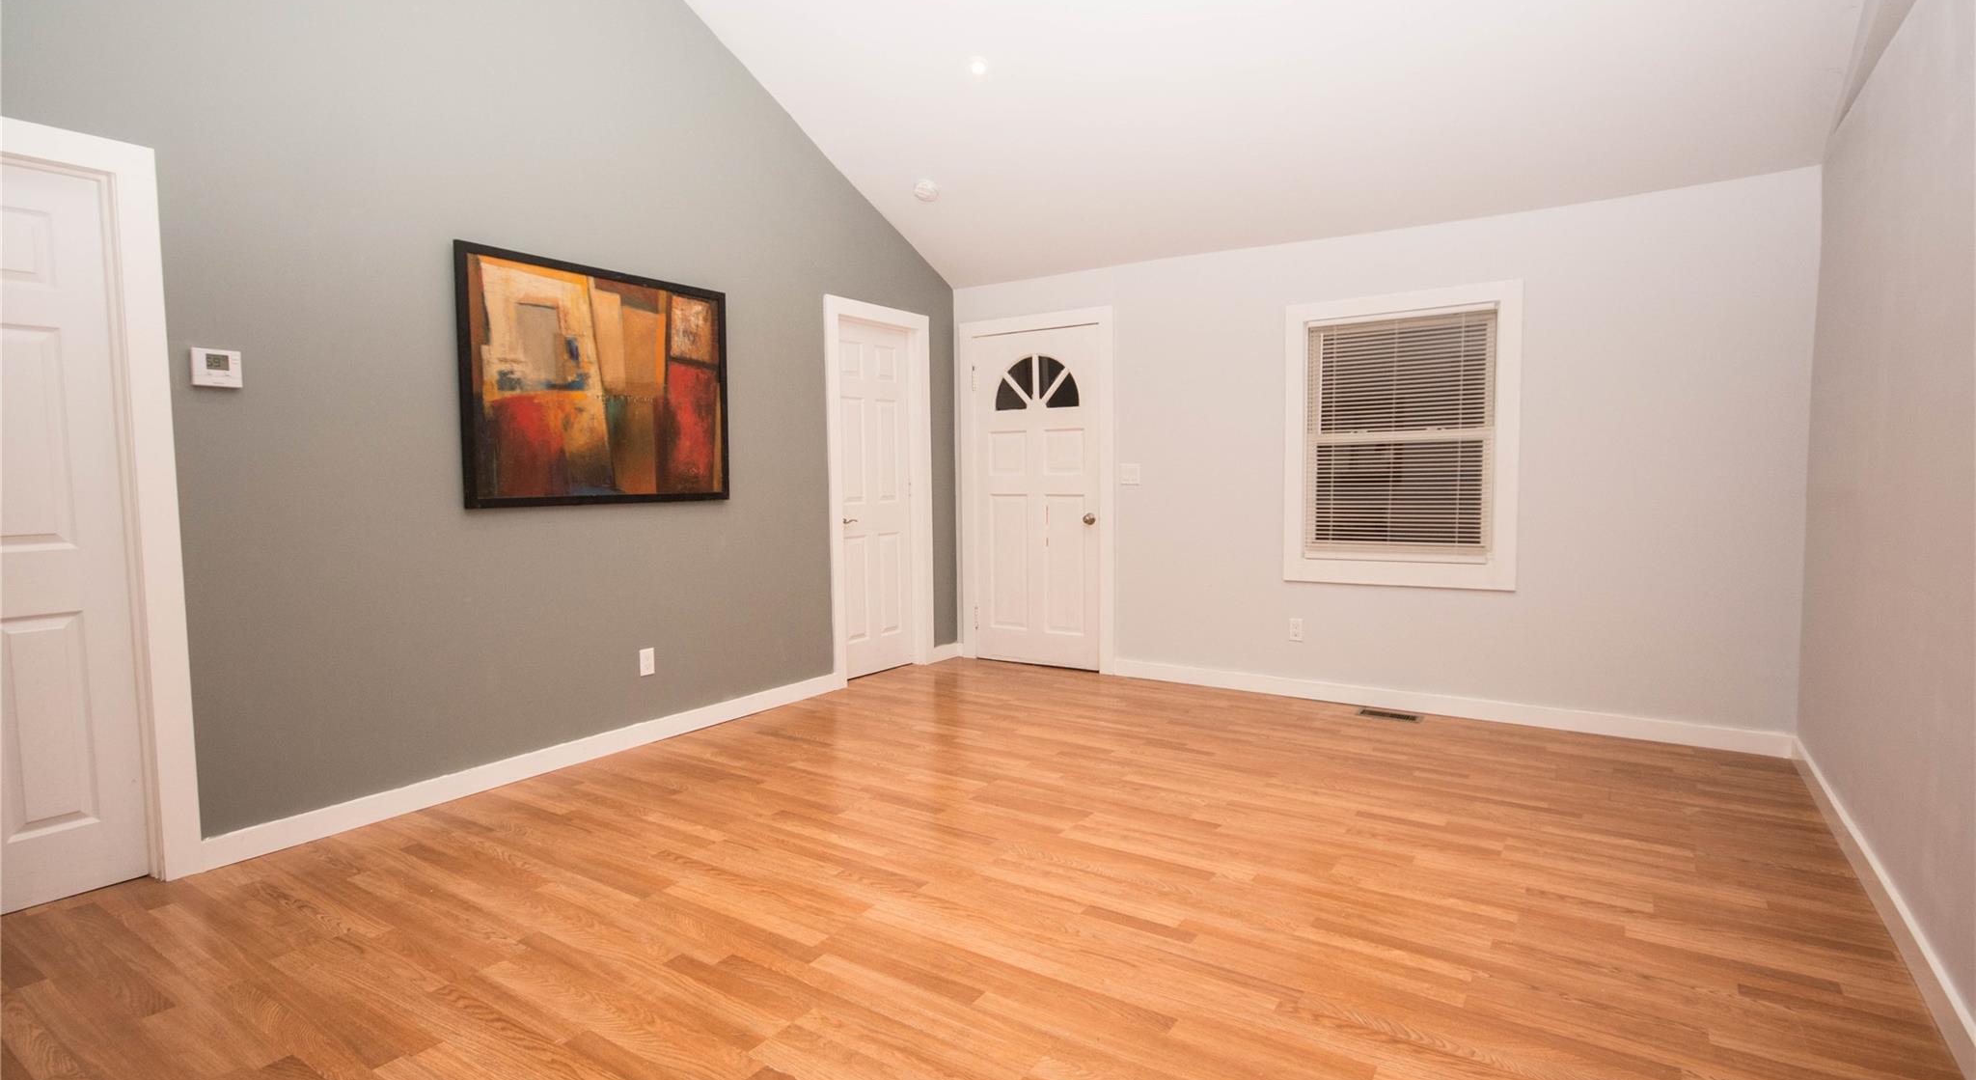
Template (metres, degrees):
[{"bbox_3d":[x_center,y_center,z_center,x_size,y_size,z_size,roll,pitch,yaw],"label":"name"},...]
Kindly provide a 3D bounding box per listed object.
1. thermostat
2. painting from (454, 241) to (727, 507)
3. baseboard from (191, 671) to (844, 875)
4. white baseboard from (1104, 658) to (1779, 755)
[{"bbox_3d":[-2.374,-0.528,2.873,0.028,0.110,0.112,2,5,35],"label":"thermostat"},{"bbox_3d":[-1.611,-0.643,3.963,0.036,0.977,1.237,2,5,35],"label":"painting"},{"bbox_3d":[-1.642,0.879,4.019,0.018,0.096,2.773,2,5,35],"label":"baseboard"},{"bbox_3d":[2.005,0.796,4.631,3.038,0.096,0.018,2,5,35],"label":"white baseboard"}]

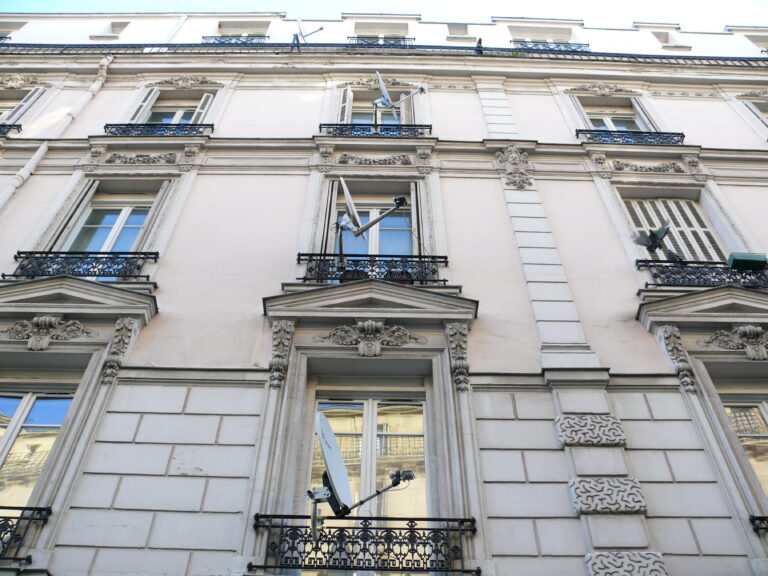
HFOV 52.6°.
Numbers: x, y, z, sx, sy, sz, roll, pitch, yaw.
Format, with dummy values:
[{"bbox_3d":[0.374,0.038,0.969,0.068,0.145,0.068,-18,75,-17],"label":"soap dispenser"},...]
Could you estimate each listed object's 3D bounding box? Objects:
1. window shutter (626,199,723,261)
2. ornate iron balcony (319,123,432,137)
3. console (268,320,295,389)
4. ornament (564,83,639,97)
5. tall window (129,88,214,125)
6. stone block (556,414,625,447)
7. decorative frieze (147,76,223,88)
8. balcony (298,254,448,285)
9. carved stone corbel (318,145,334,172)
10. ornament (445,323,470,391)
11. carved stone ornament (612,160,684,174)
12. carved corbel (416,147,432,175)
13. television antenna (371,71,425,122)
[{"bbox_3d":[3.381,-0.462,8.976,1.080,2.150,0.070,1,-53,-1],"label":"window shutter"},{"bbox_3d":[-0.113,-2.110,10.845,1.582,0.450,0.230,1,-53,-1],"label":"ornate iron balcony"},{"bbox_3d":[-0.937,0.603,6.995,0.190,0.760,0.190,1,-54,0],"label":"console"},{"bbox_3d":[3.379,-3.084,12.135,1.130,0.400,0.140,1,-53,-1],"label":"ornament"},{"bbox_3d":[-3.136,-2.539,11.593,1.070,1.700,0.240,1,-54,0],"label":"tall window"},{"bbox_3d":[1.758,1.243,6.597,0.536,0.341,0.140,1,-53,-1],"label":"stone block"},{"bbox_3d":[-3.147,-3.235,12.309,1.160,0.405,0.140,1,-53,-1],"label":"decorative frieze"},{"bbox_3d":[-0.108,-0.139,8.055,1.570,0.450,0.170,1,-54,0],"label":"balcony"},{"bbox_3d":[-0.784,-1.743,10.546,0.210,0.594,0.140,1,-54,0],"label":"carved stone corbel"},{"bbox_3d":[0.671,0.639,6.905,0.230,0.690,0.230,1,-53,-1],"label":"ornament"},{"bbox_3d":[3.443,-1.589,10.157,0.920,0.200,0.090,1,-54,0],"label":"carved stone ornament"},{"bbox_3d":[0.544,-1.712,10.424,0.200,0.400,0.170,1,-54,0],"label":"carved corbel"},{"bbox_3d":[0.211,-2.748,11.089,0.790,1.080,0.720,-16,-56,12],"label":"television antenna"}]

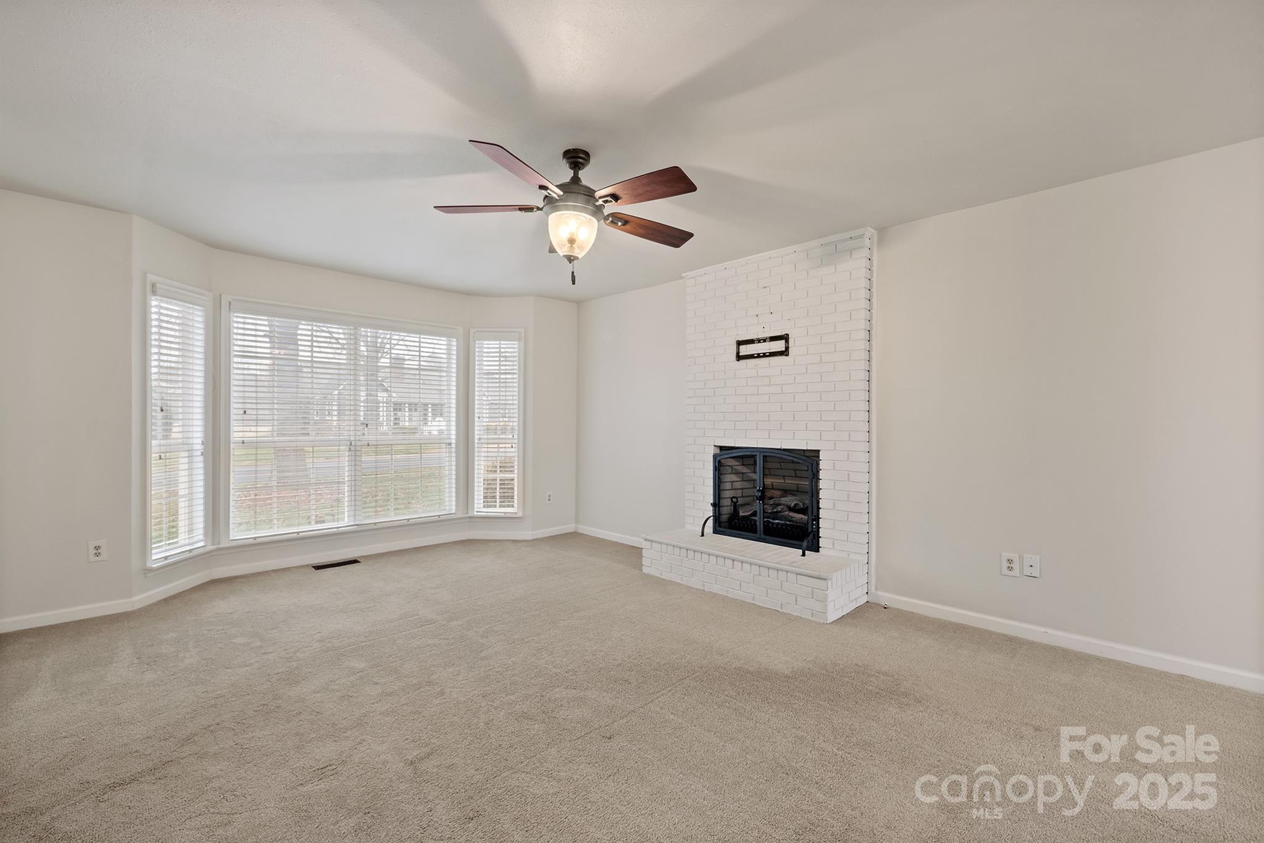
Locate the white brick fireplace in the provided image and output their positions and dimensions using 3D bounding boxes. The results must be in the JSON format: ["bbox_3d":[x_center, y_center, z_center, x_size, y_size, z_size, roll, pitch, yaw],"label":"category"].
[{"bbox_3d":[0.836,-0.033,3.842,1.517,2.455,0.592,0,0,45],"label":"white brick fireplace"}]

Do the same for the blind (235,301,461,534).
[{"bbox_3d":[-2.391,-0.004,4.598,1.797,1.824,0.060,0,0,-45],"label":"blind"}]

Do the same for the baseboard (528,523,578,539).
[{"bbox_3d":[-0.805,1.148,5.482,0.570,0.080,0.016,0,0,-45],"label":"baseboard"}]

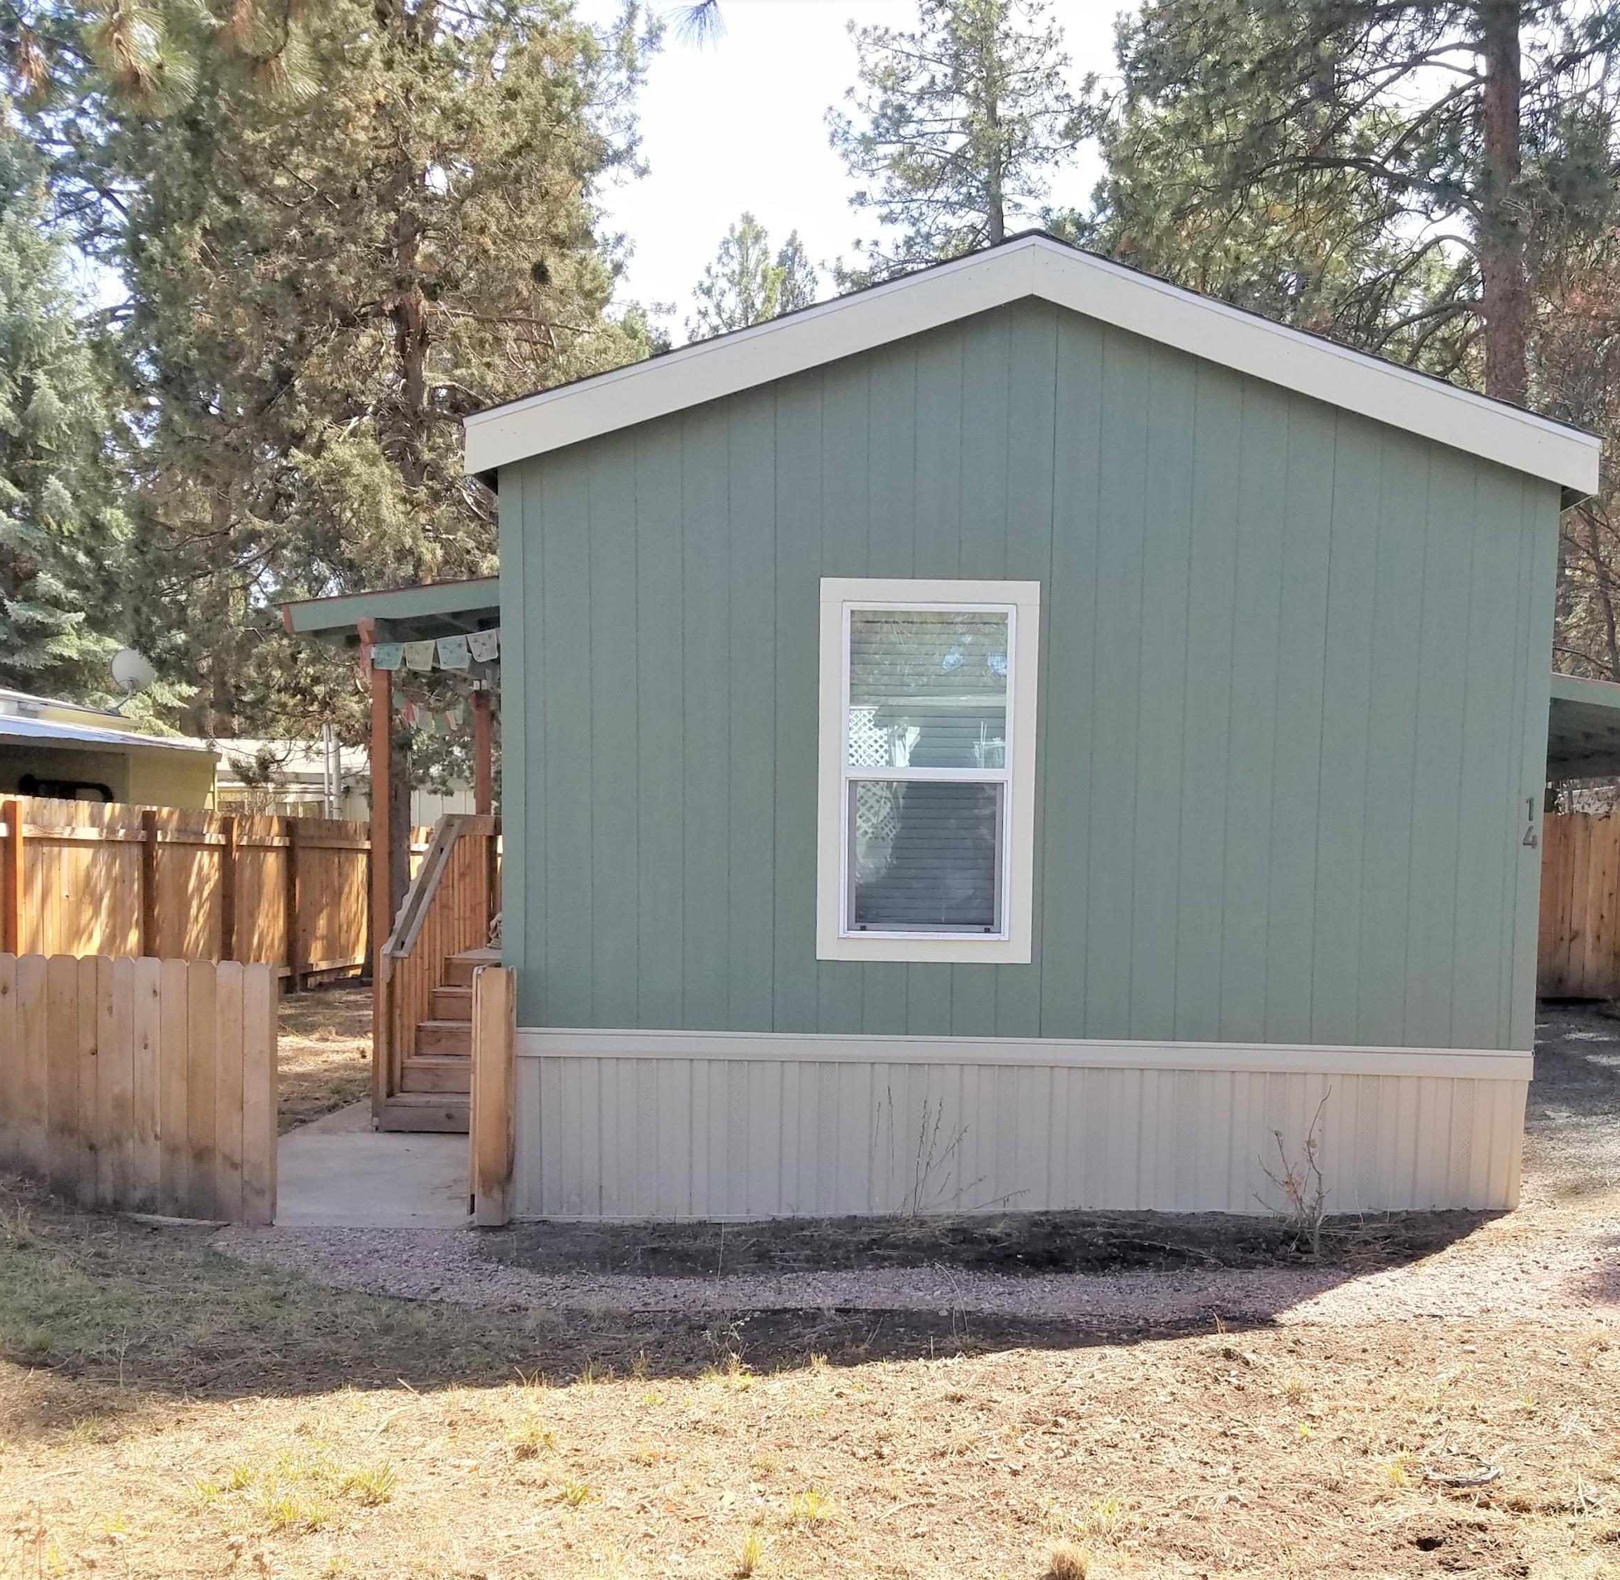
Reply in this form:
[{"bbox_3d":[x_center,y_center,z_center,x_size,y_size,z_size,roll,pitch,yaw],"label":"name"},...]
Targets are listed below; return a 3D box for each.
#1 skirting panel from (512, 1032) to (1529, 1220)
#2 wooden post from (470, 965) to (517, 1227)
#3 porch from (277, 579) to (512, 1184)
[{"bbox_3d":[0.916,1.535,7.130,4.620,0.820,0.080,1,1,2],"label":"skirting panel"},{"bbox_3d":[-1.414,1.370,7.060,0.180,1.160,0.160,1,1,2],"label":"wooden post"},{"bbox_3d":[-2.059,0.346,10.055,1.558,3.080,3.300,1,1,2],"label":"porch"}]

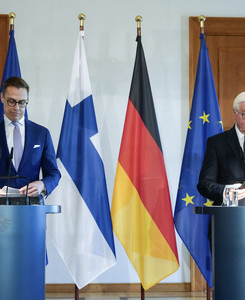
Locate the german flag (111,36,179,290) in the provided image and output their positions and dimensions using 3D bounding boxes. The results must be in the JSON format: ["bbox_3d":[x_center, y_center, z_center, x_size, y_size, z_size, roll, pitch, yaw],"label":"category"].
[{"bbox_3d":[0.196,0.104,6.506,0.579,2.166,0.280,0,-4,-4],"label":"german flag"}]

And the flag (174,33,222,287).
[{"bbox_3d":[0.691,0.079,6.558,0.489,2.184,0.280,0,-4,-4],"label":"flag"}]

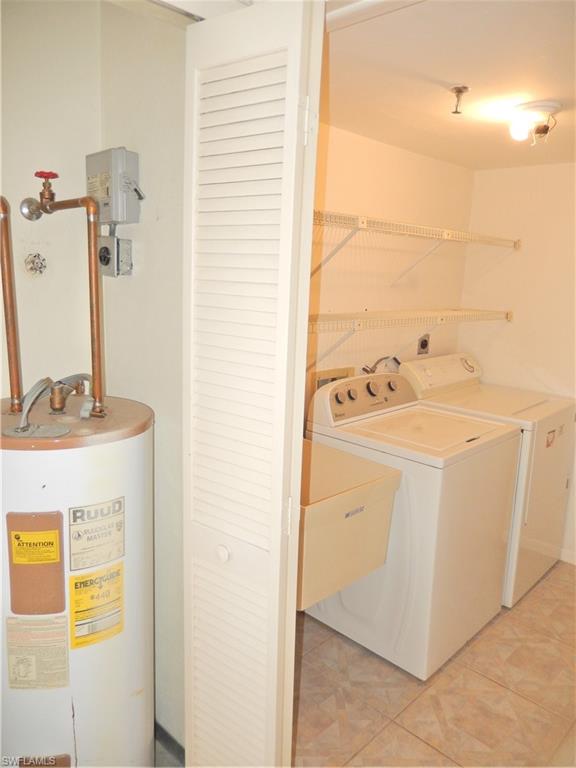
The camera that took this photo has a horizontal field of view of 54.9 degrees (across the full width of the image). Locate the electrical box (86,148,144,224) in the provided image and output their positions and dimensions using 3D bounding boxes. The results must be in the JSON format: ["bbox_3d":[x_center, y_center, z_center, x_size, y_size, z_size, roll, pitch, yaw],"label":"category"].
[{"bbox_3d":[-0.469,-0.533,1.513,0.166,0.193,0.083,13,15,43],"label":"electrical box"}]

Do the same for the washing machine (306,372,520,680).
[{"bbox_3d":[0.546,0.540,2.481,0.665,1.055,0.698,13,15,43],"label":"washing machine"}]

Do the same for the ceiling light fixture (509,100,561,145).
[{"bbox_3d":[0.888,-0.935,2.011,0.165,0.123,0.165,13,15,43],"label":"ceiling light fixture"}]

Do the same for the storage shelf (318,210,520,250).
[{"bbox_3d":[0.498,-0.681,2.502,0.305,0.047,1.930,13,15,43],"label":"storage shelf"}]

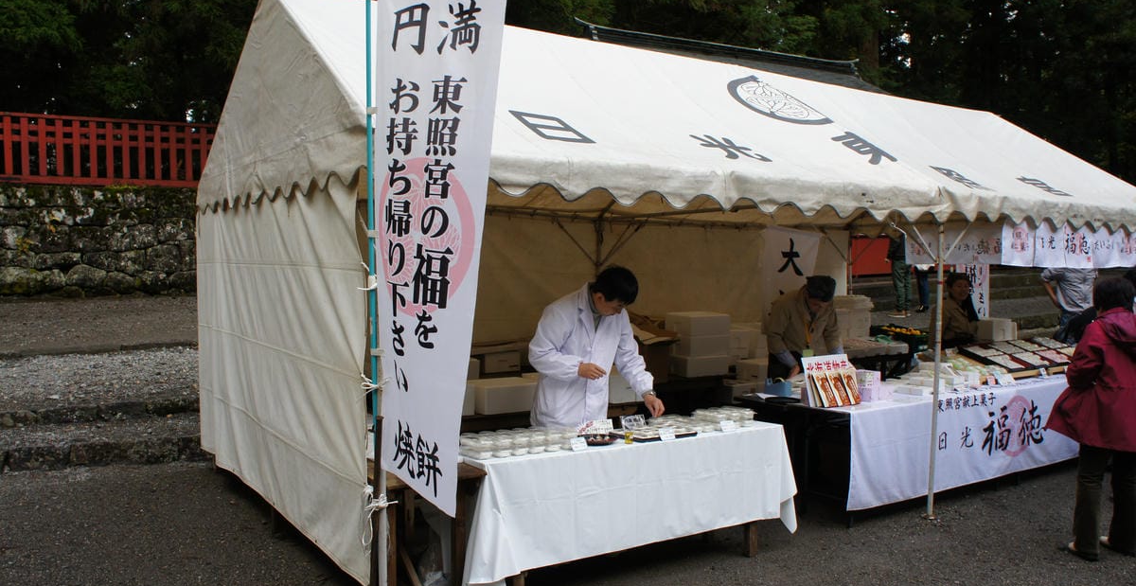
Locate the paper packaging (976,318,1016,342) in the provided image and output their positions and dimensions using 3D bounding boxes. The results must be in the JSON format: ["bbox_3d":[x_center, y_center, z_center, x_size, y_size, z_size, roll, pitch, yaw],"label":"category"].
[{"bbox_3d":[3.754,0.330,7.477,0.316,0.160,0.148,-1,4,-33],"label":"paper packaging"}]

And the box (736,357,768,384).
[{"bbox_3d":[1.568,0.644,7.150,0.190,0.150,0.250,-2,3,-32],"label":"box"}]

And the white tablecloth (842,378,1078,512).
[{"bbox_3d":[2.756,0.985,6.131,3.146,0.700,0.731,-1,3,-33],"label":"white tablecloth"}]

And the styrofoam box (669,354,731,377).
[{"bbox_3d":[1.215,0.672,8.074,0.485,0.178,0.345,-1,4,-33],"label":"styrofoam box"}]

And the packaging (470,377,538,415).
[{"bbox_3d":[-0.458,0.733,6.095,0.480,0.178,0.360,-1,4,-33],"label":"packaging"}]

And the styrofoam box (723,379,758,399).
[{"bbox_3d":[1.398,0.808,6.958,0.280,0.150,0.220,-2,3,-30],"label":"styrofoam box"}]

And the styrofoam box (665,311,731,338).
[{"bbox_3d":[1.251,0.305,8.135,0.484,0.191,0.355,-1,4,-33],"label":"styrofoam box"}]

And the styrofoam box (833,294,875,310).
[{"bbox_3d":[2.848,0.103,8.645,0.300,0.120,0.320,-2,3,-30],"label":"styrofoam box"}]

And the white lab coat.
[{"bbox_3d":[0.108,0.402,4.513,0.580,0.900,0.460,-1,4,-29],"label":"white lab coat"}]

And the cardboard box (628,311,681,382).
[{"bbox_3d":[0.707,0.474,7.356,0.450,0.520,0.400,-1,4,-33],"label":"cardboard box"}]

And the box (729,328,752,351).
[{"bbox_3d":[1.468,0.389,7.147,0.190,0.150,0.250,-2,3,-32],"label":"box"}]

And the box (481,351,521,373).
[{"bbox_3d":[-0.471,0.480,5.951,0.270,0.150,0.190,-2,3,-30],"label":"box"}]

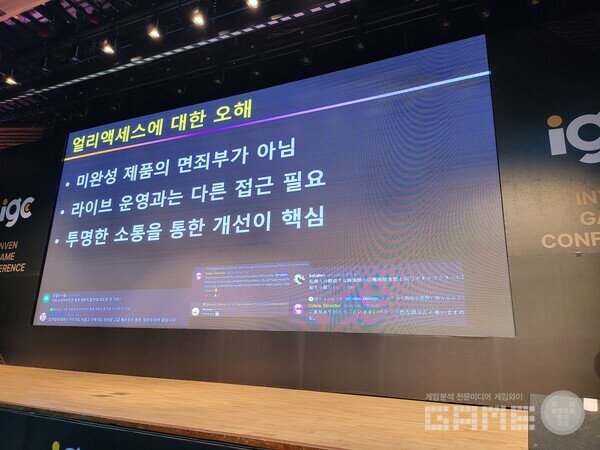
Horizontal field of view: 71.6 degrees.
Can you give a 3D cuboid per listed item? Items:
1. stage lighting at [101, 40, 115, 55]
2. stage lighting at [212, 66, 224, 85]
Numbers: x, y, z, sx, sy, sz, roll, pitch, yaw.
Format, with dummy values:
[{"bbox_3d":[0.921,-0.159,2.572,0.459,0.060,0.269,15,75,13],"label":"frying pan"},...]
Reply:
[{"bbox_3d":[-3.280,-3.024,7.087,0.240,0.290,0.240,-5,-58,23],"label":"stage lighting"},{"bbox_3d":[-1.557,-2.855,7.945,0.240,0.300,0.320,-5,24,23],"label":"stage lighting"}]

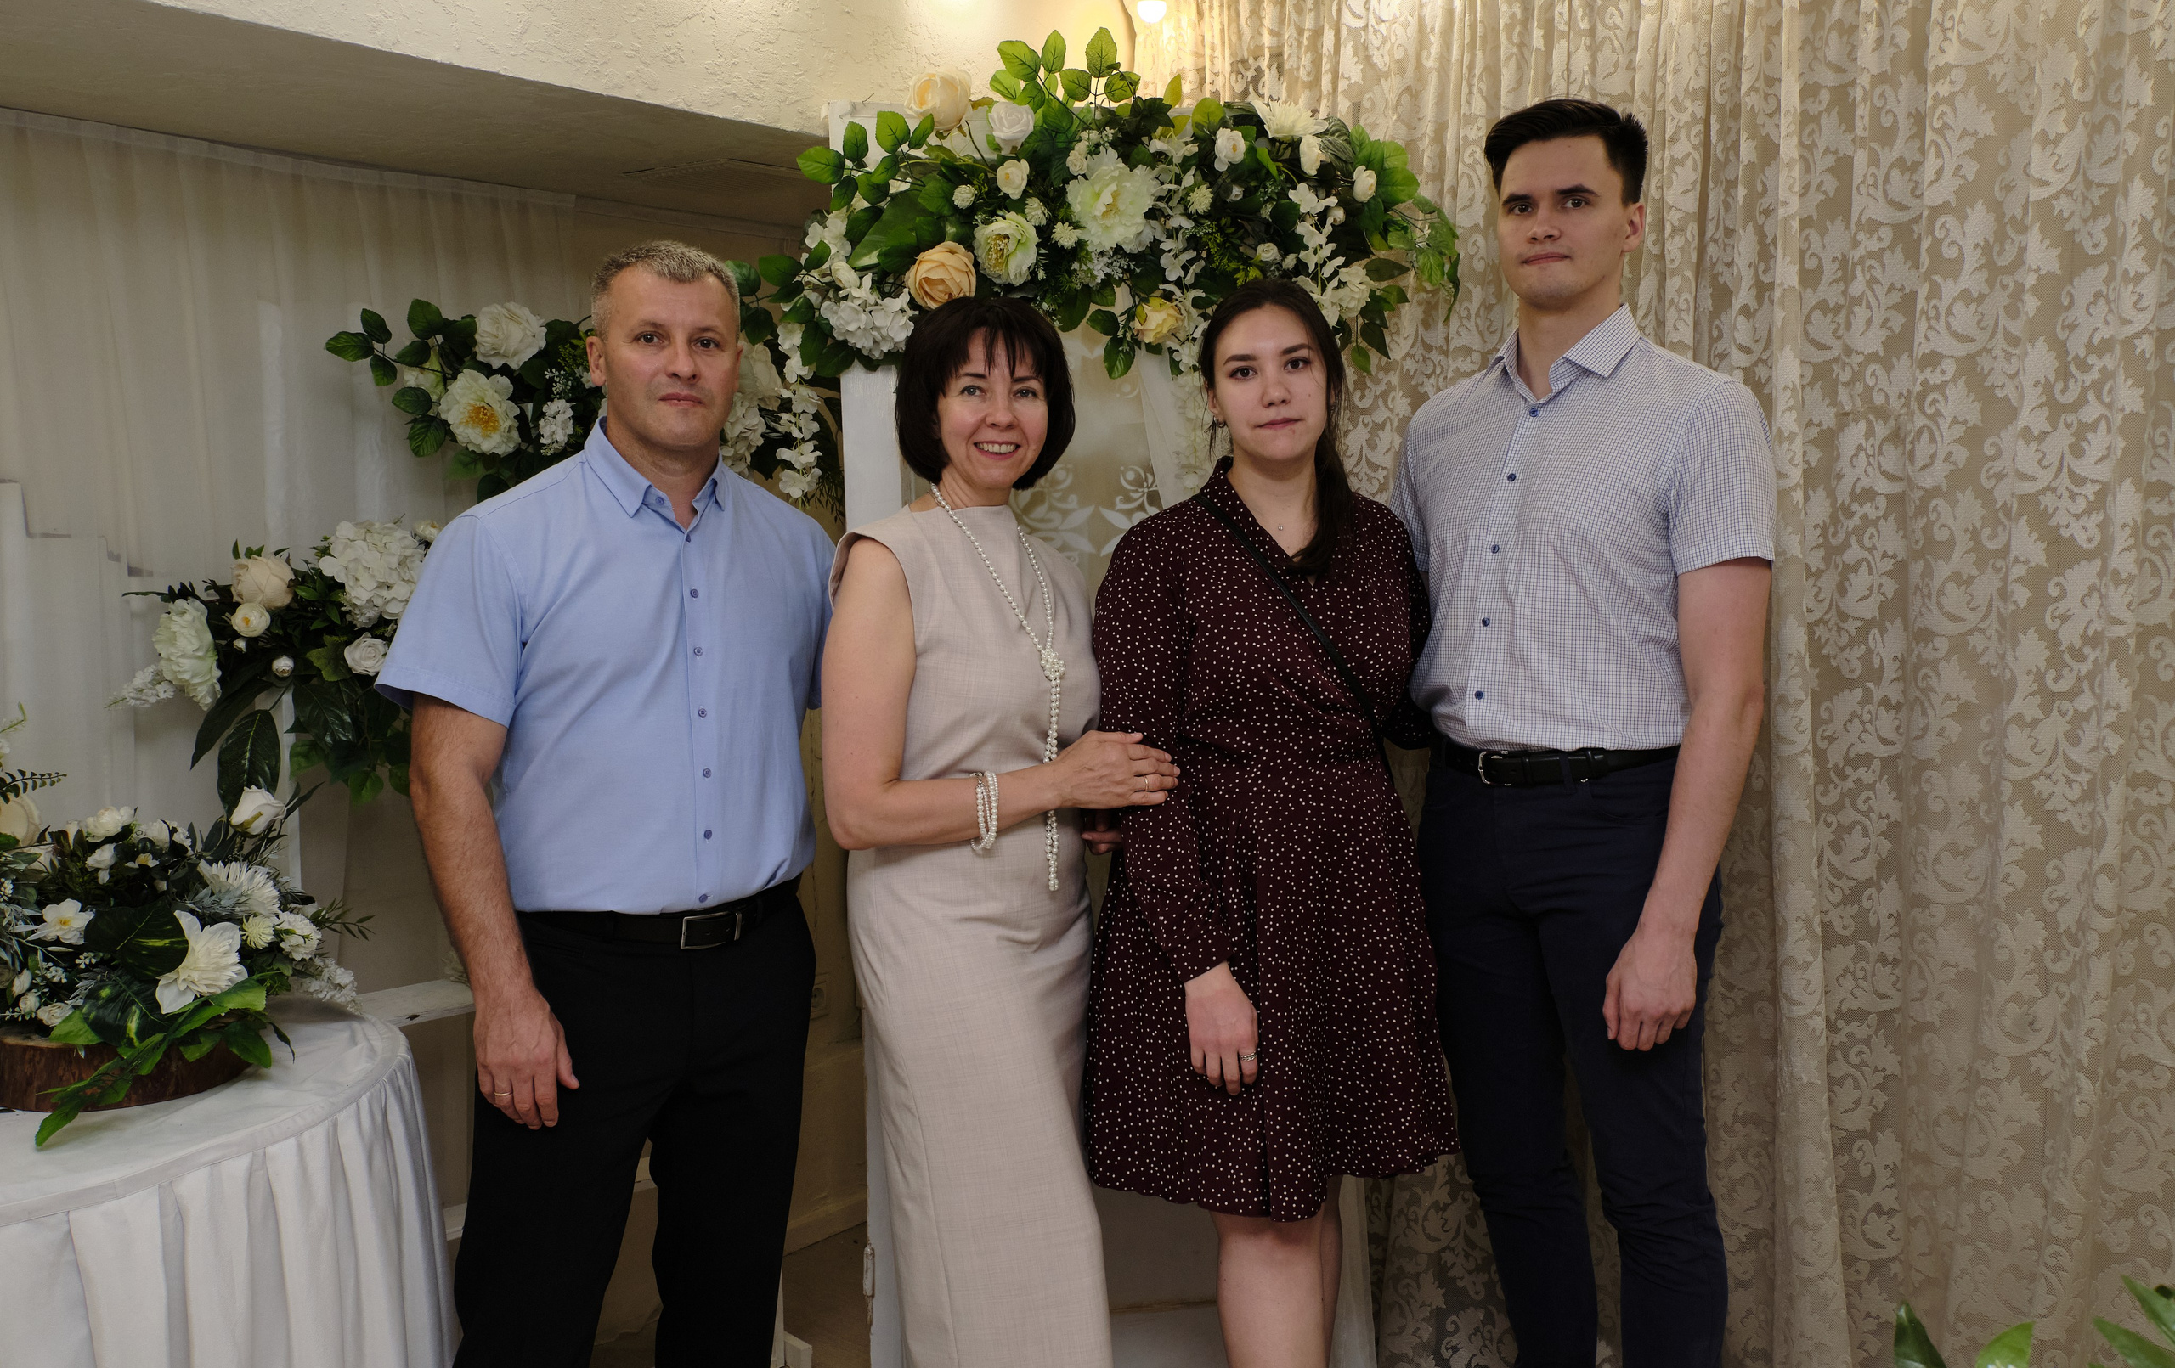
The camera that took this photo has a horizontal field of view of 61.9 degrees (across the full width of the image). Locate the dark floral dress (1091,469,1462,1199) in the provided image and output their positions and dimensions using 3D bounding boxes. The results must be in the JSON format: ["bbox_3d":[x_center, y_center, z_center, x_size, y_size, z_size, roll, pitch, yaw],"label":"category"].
[{"bbox_3d":[0.217,0.174,2.150,0.430,0.885,0.310,-2,5,-11],"label":"dark floral dress"}]

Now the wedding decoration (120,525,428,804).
[{"bbox_3d":[-1.047,-0.026,2.400,0.460,0.370,0.330,-3,5,-18],"label":"wedding decoration"}]

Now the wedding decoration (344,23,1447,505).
[{"bbox_3d":[-0.275,-0.577,2.560,1.550,0.650,0.450,-2,5,-6],"label":"wedding decoration"}]

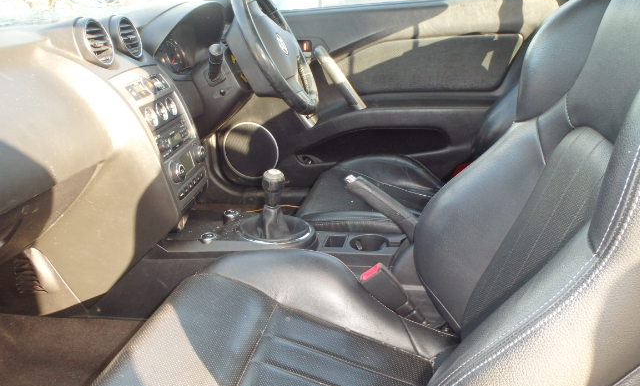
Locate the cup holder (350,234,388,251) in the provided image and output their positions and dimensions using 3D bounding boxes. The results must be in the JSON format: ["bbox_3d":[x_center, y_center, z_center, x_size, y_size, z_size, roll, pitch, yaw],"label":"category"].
[{"bbox_3d":[0.101,0.128,1.057,0.080,0.060,0.080,2,22,8],"label":"cup holder"}]

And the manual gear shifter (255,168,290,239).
[{"bbox_3d":[-0.093,0.022,1.048,0.075,0.148,0.070,2,22,8],"label":"manual gear shifter"}]

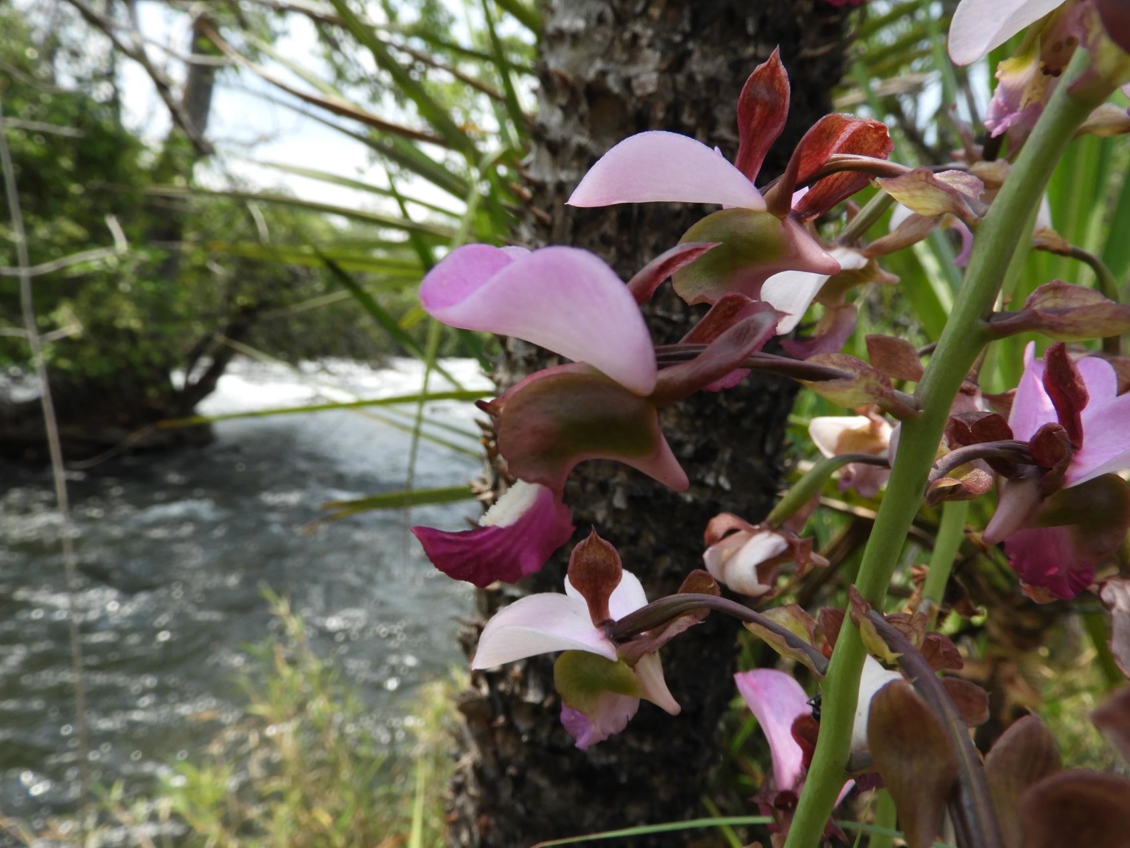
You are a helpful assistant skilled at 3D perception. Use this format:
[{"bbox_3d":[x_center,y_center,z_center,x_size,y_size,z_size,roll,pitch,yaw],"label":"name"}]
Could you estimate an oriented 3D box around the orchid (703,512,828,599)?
[{"bbox_3d":[0.054,0.035,0.210,0.029,0.022,0.025,3,7,23],"label":"orchid"}]

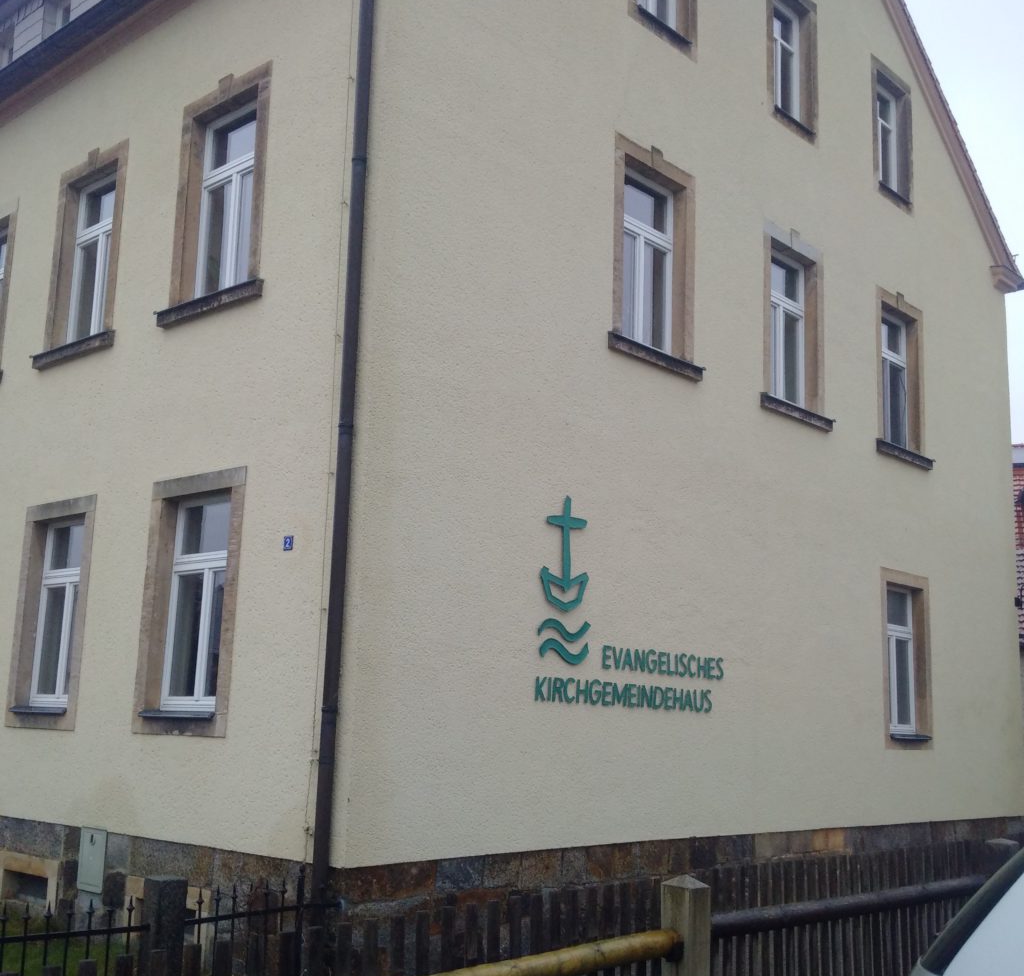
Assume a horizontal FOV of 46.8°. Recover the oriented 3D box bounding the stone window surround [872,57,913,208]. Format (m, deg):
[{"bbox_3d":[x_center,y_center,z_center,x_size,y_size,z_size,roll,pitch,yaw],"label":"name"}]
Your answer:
[{"bbox_3d":[4.977,-4.620,15.605,0.195,1.825,1.162,-7,-14,42],"label":"stone window surround"}]

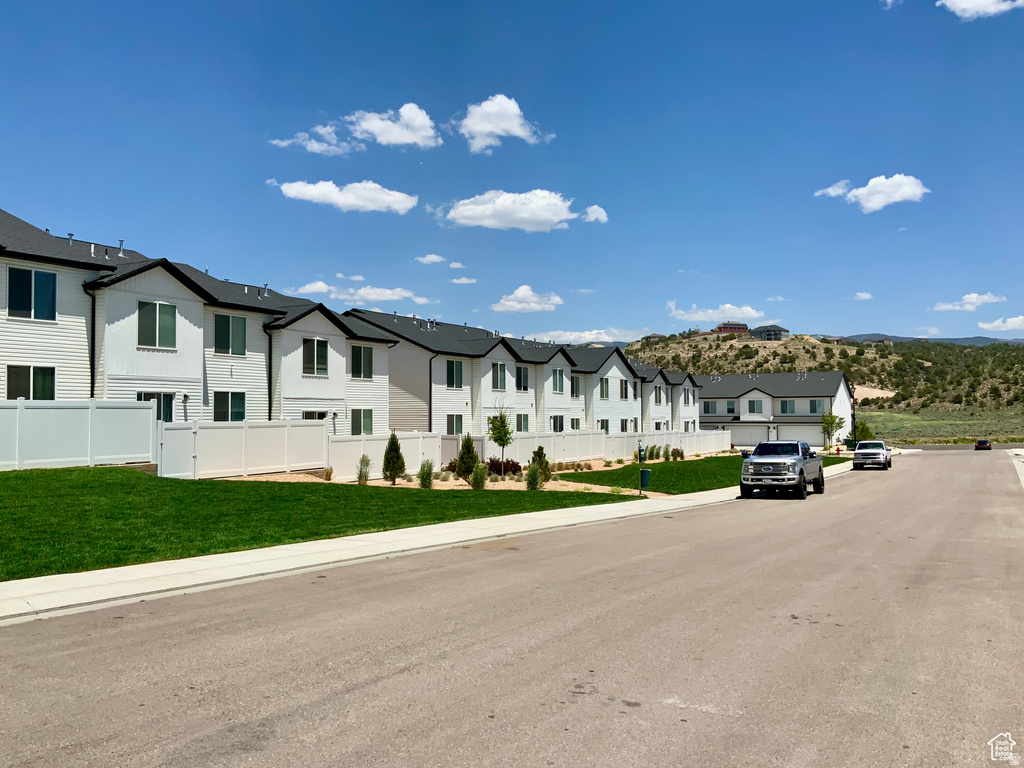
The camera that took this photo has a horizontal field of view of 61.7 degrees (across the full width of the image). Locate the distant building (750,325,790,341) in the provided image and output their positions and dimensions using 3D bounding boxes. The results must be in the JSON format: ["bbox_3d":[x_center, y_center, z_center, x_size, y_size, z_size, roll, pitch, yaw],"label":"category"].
[{"bbox_3d":[156.261,-31.034,520.000,19.500,9.700,15.000,-2,-3,33],"label":"distant building"}]

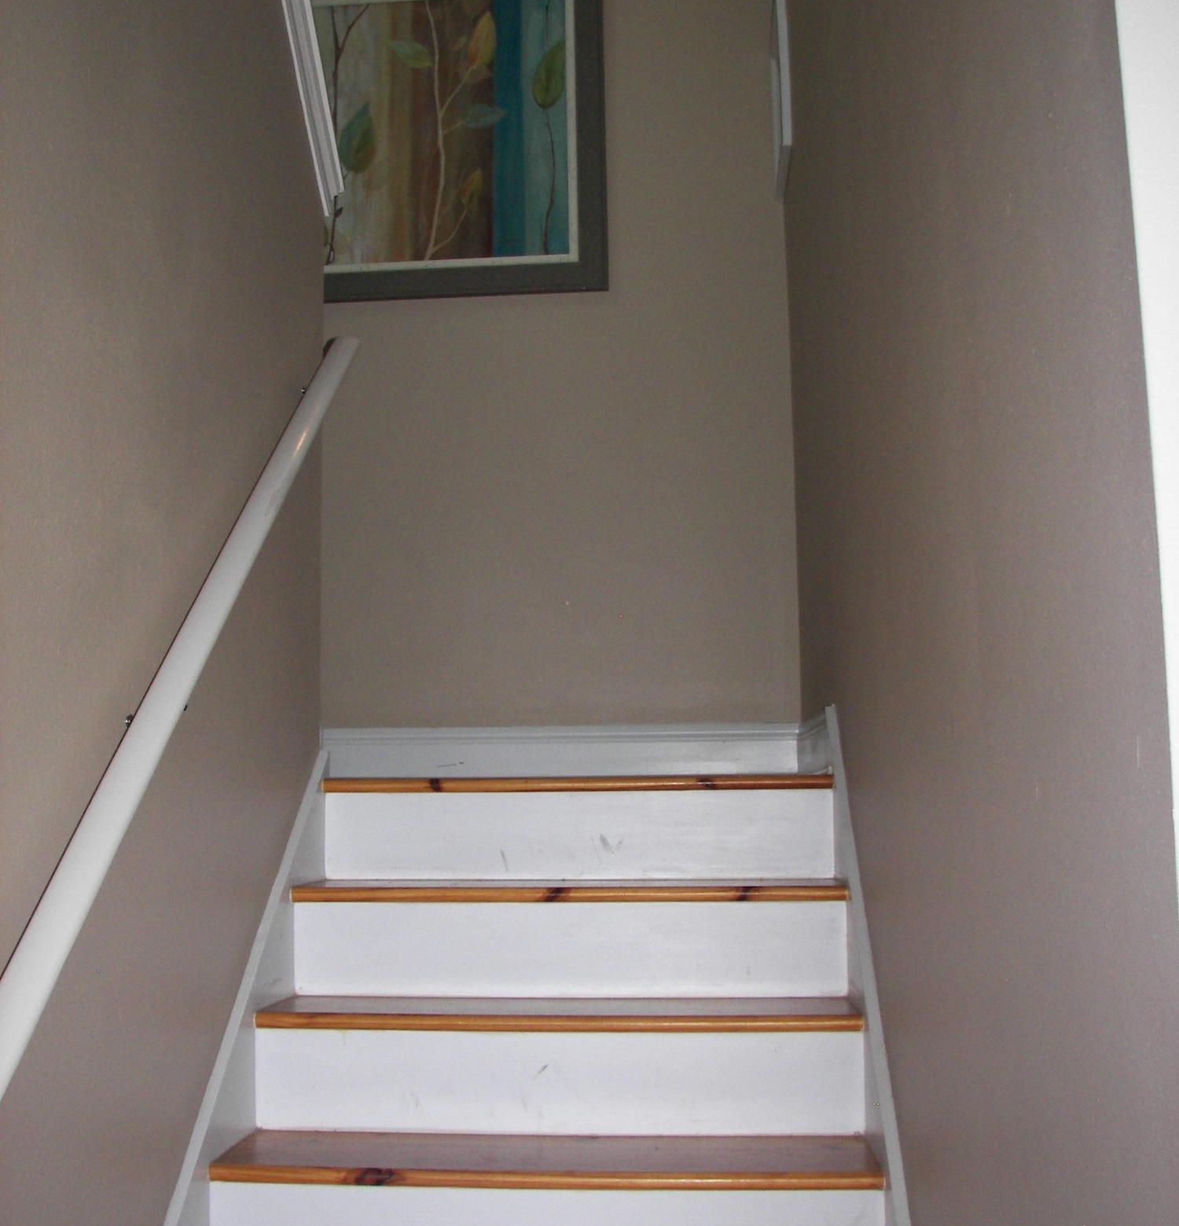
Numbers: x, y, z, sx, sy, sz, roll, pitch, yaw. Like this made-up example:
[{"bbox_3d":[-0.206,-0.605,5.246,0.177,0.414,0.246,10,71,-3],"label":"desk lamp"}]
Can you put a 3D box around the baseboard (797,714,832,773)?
[{"bbox_3d":[0.508,0.305,3.661,0.018,0.140,0.975,-1,-6,4],"label":"baseboard"}]

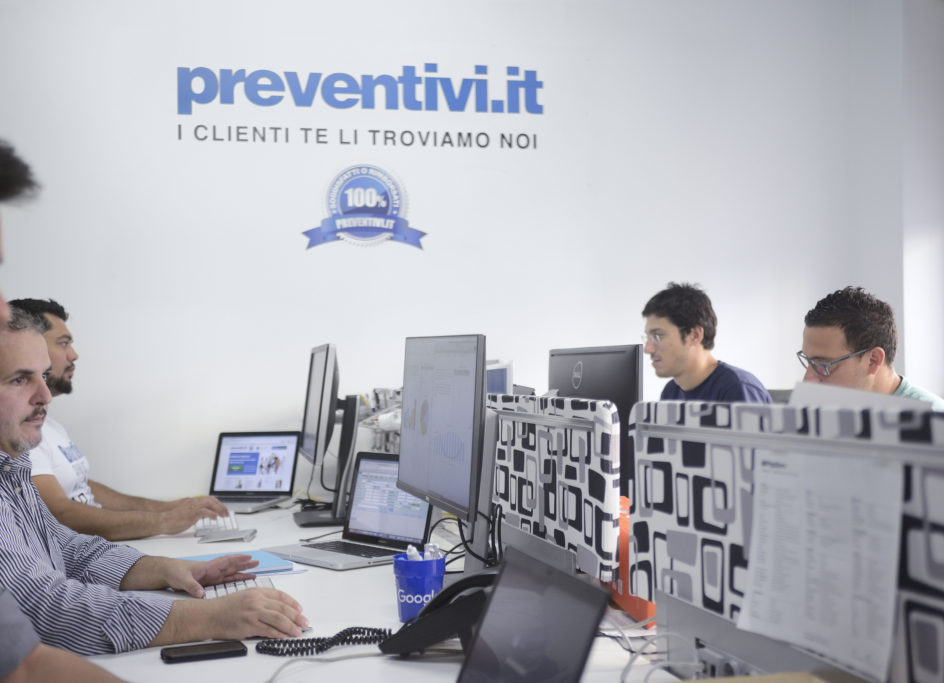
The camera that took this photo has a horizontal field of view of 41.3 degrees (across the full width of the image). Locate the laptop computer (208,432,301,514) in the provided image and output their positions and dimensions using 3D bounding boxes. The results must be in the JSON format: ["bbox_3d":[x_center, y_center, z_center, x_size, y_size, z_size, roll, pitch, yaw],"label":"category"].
[{"bbox_3d":[-0.747,0.409,3.964,0.325,0.229,0.283,-2,-2,25],"label":"laptop computer"}]

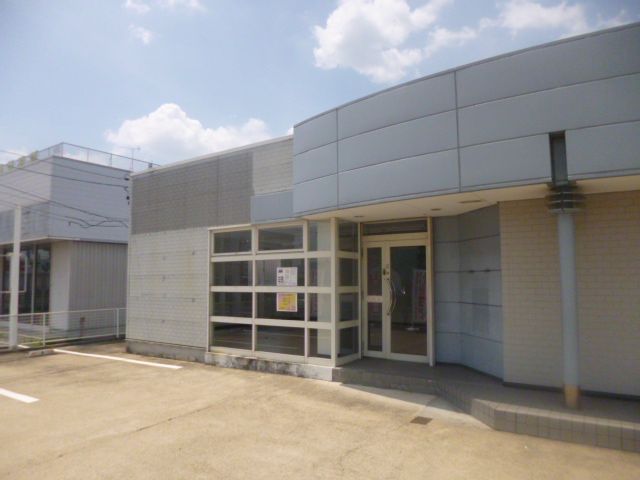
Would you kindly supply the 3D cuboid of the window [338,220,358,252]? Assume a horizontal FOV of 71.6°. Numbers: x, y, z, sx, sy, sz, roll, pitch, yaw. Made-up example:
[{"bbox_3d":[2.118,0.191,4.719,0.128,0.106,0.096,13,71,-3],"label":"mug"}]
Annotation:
[{"bbox_3d":[0.479,-0.066,7.362,0.080,0.485,0.654,-4,-7,34],"label":"window"}]

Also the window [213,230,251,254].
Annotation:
[{"bbox_3d":[-1.592,0.050,8.036,0.972,0.398,0.080,-4,-7,34],"label":"window"}]

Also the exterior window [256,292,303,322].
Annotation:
[{"bbox_3d":[-0.688,1.112,7.483,1.056,0.447,0.080,-4,-7,34],"label":"exterior window"}]

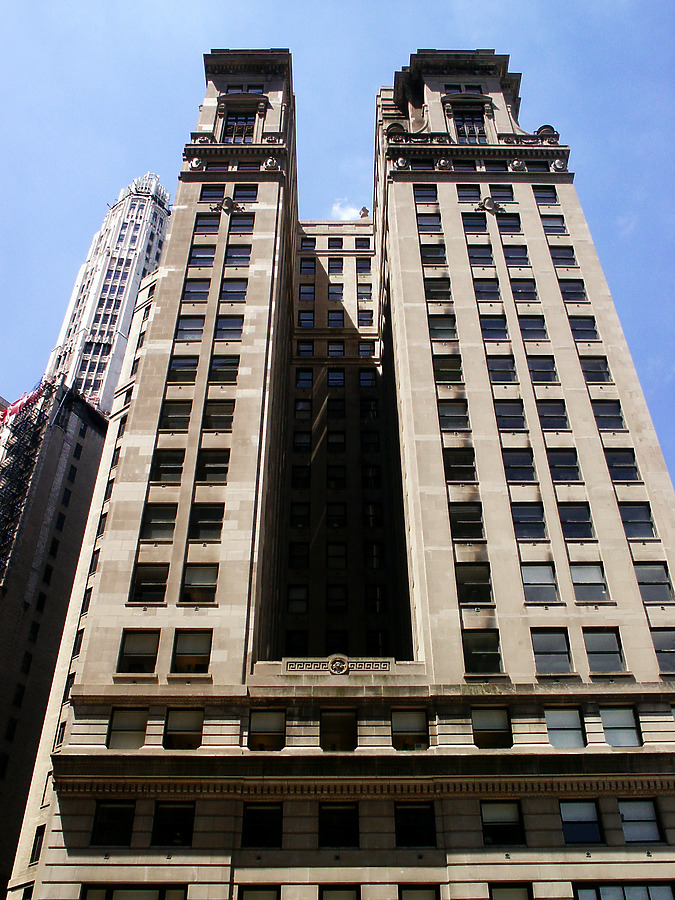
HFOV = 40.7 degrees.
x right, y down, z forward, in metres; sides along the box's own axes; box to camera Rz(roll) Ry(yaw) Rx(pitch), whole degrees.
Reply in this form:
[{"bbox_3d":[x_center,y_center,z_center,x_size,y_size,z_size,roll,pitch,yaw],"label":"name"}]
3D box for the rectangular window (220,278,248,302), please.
[{"bbox_3d":[-6.207,-9.554,54.858,1.492,2.109,0.200,0,-42,0],"label":"rectangular window"}]

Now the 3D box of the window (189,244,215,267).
[{"bbox_3d":[-8.636,-12.498,58.402,1.556,2.167,0.200,0,-42,0],"label":"window"}]

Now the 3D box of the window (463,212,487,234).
[{"bbox_3d":[9.018,-14.776,59.626,1.492,2.109,0.200,0,-42,0],"label":"window"}]

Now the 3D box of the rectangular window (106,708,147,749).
[{"bbox_3d":[-8.081,10.832,35.097,1.445,1.751,0.250,0,-42,0],"label":"rectangular window"}]

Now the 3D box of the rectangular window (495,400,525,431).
[{"bbox_3d":[9.188,-1.810,48.241,1.529,2.209,0.200,0,-42,0],"label":"rectangular window"}]

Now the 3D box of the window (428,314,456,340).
[{"bbox_3d":[6.098,-6.946,52.144,1.573,2.149,0.200,0,-42,0],"label":"window"}]

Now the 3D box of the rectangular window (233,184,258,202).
[{"bbox_3d":[-6.051,-16.867,60.181,1.571,2.050,0.250,0,-42,0],"label":"rectangular window"}]

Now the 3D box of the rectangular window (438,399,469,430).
[{"bbox_3d":[6.255,-1.838,48.845,1.621,2.201,0.200,0,-42,0],"label":"rectangular window"}]

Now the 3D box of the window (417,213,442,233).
[{"bbox_3d":[6.106,-14.851,59.973,1.550,2.188,0.200,0,-42,0],"label":"window"}]

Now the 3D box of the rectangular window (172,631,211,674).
[{"bbox_3d":[-6.365,8.828,39.672,1.580,2.200,0.250,0,-42,0],"label":"rectangular window"}]

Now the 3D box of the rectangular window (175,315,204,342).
[{"bbox_3d":[-8.621,-7.117,53.526,1.621,2.201,0.200,0,-42,0],"label":"rectangular window"}]

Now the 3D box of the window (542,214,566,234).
[{"bbox_3d":[14.502,-15.033,60.784,1.603,2.132,0.200,0,-42,0],"label":"window"}]

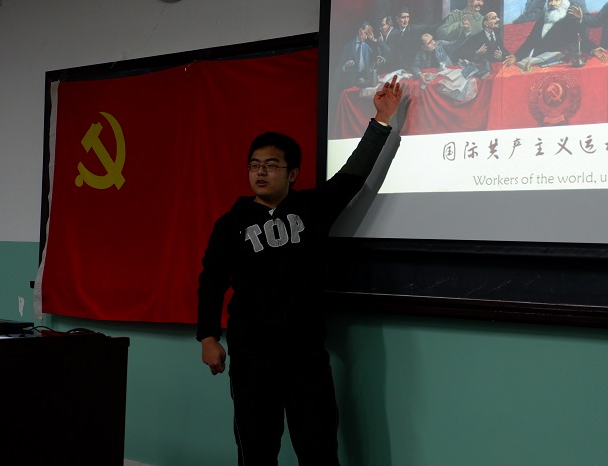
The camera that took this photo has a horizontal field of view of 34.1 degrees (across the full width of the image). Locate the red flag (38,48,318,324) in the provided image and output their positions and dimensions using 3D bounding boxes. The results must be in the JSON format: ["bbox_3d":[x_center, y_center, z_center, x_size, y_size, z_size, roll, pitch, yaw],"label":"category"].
[{"bbox_3d":[-0.701,-0.184,4.974,1.970,1.320,0.060,1,-2,37],"label":"red flag"}]

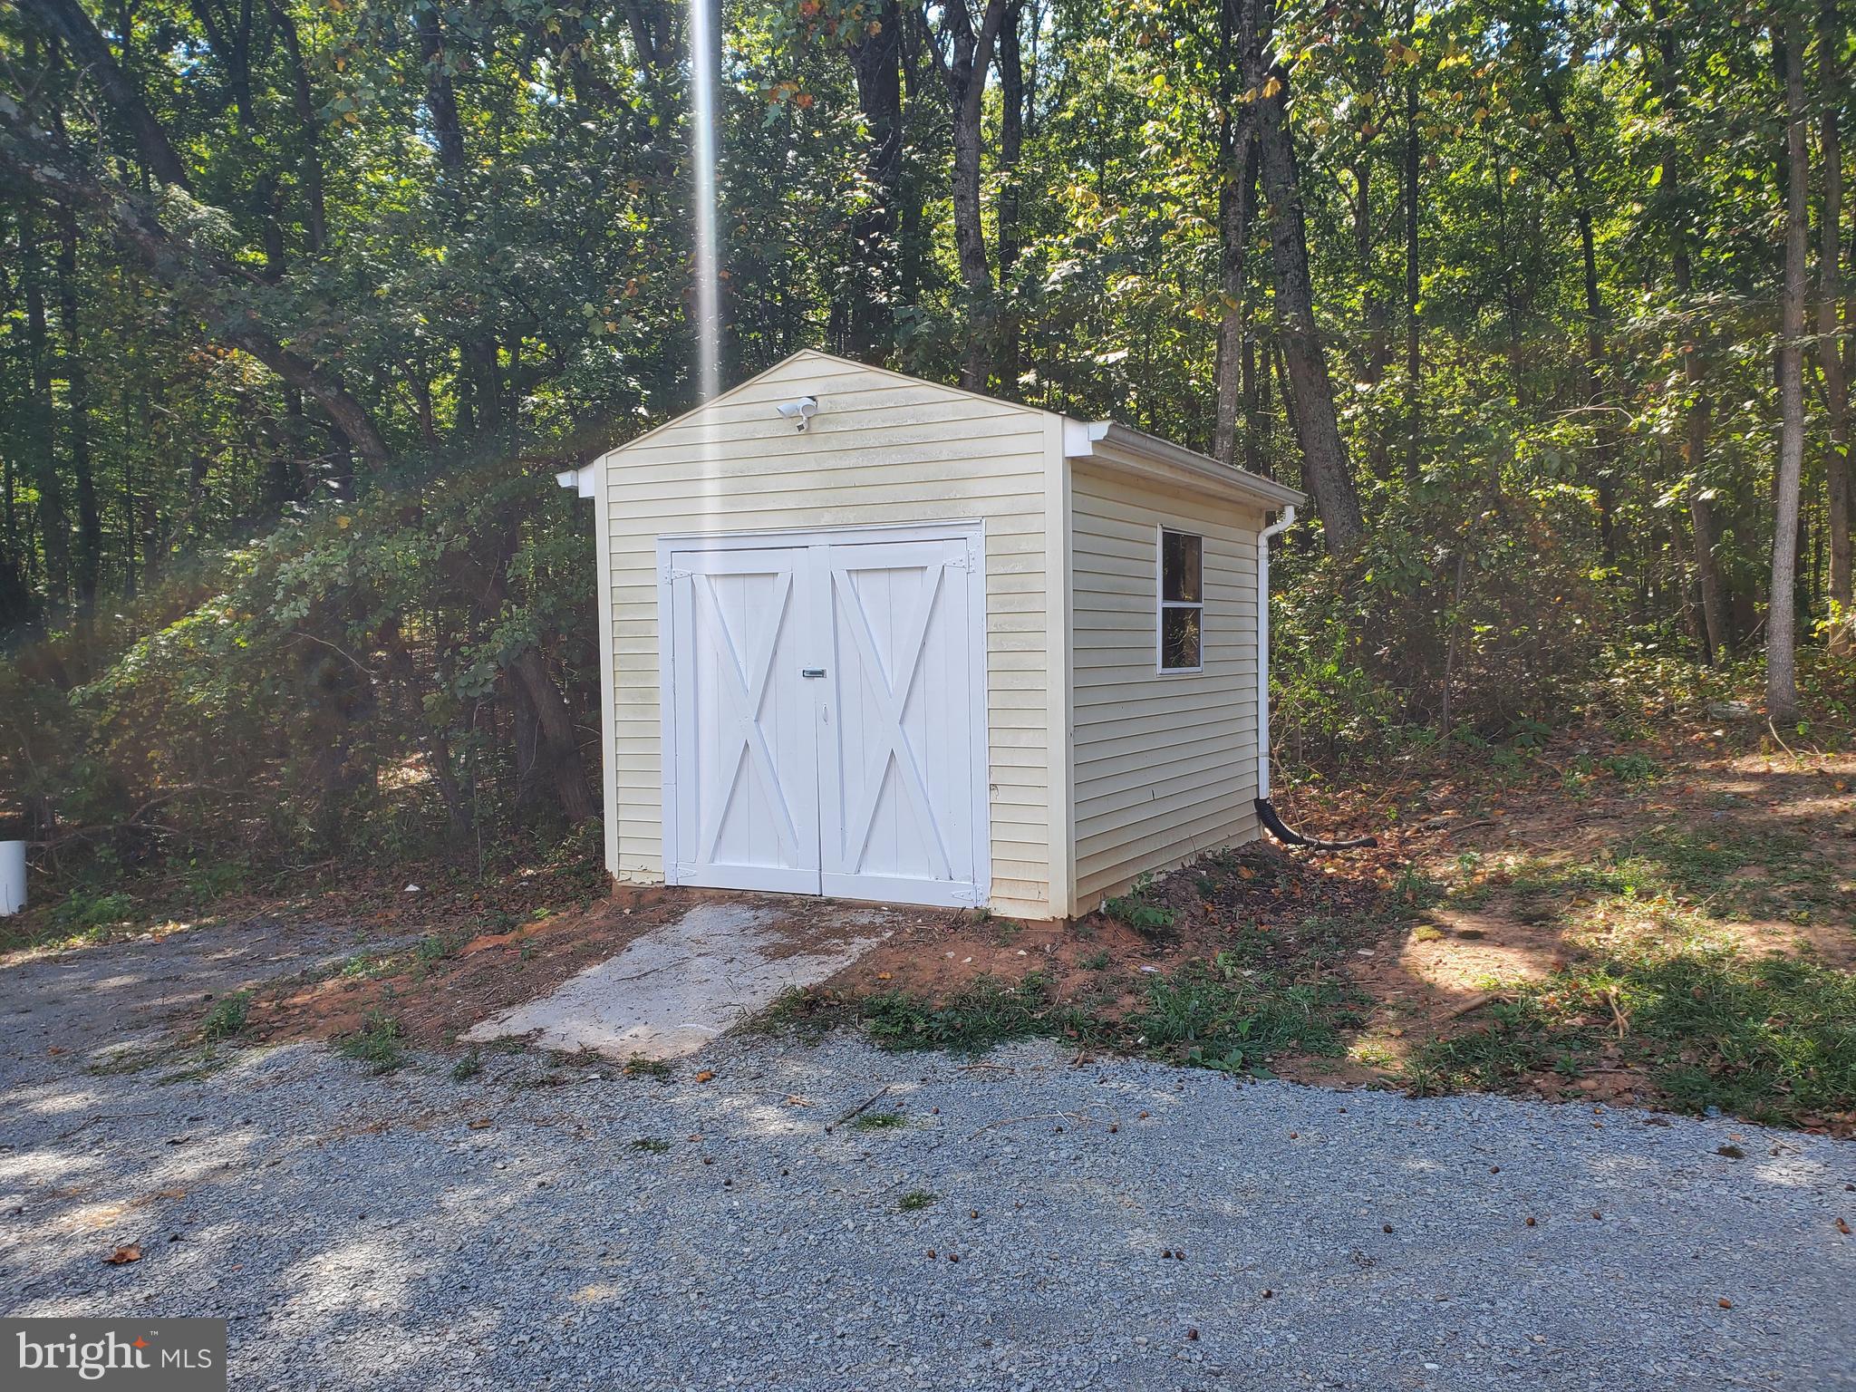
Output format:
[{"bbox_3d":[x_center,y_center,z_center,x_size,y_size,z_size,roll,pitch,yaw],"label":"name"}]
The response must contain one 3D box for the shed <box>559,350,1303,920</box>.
[{"bbox_3d":[0.191,-0.426,9.313,3.707,3.055,3.447,0,2,30],"label":"shed"}]

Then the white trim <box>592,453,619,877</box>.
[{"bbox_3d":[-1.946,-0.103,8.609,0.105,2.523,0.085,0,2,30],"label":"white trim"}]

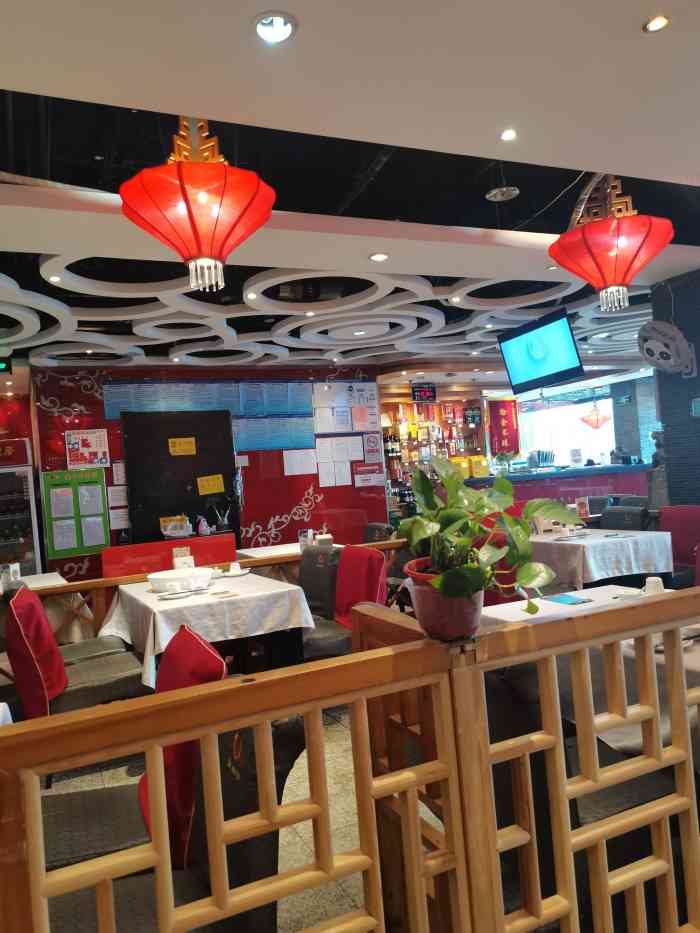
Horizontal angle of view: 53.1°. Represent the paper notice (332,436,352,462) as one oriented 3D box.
[{"bbox_3d":[-0.087,-0.213,8.700,0.221,0.303,0.010,-4,-1,-27],"label":"paper notice"}]

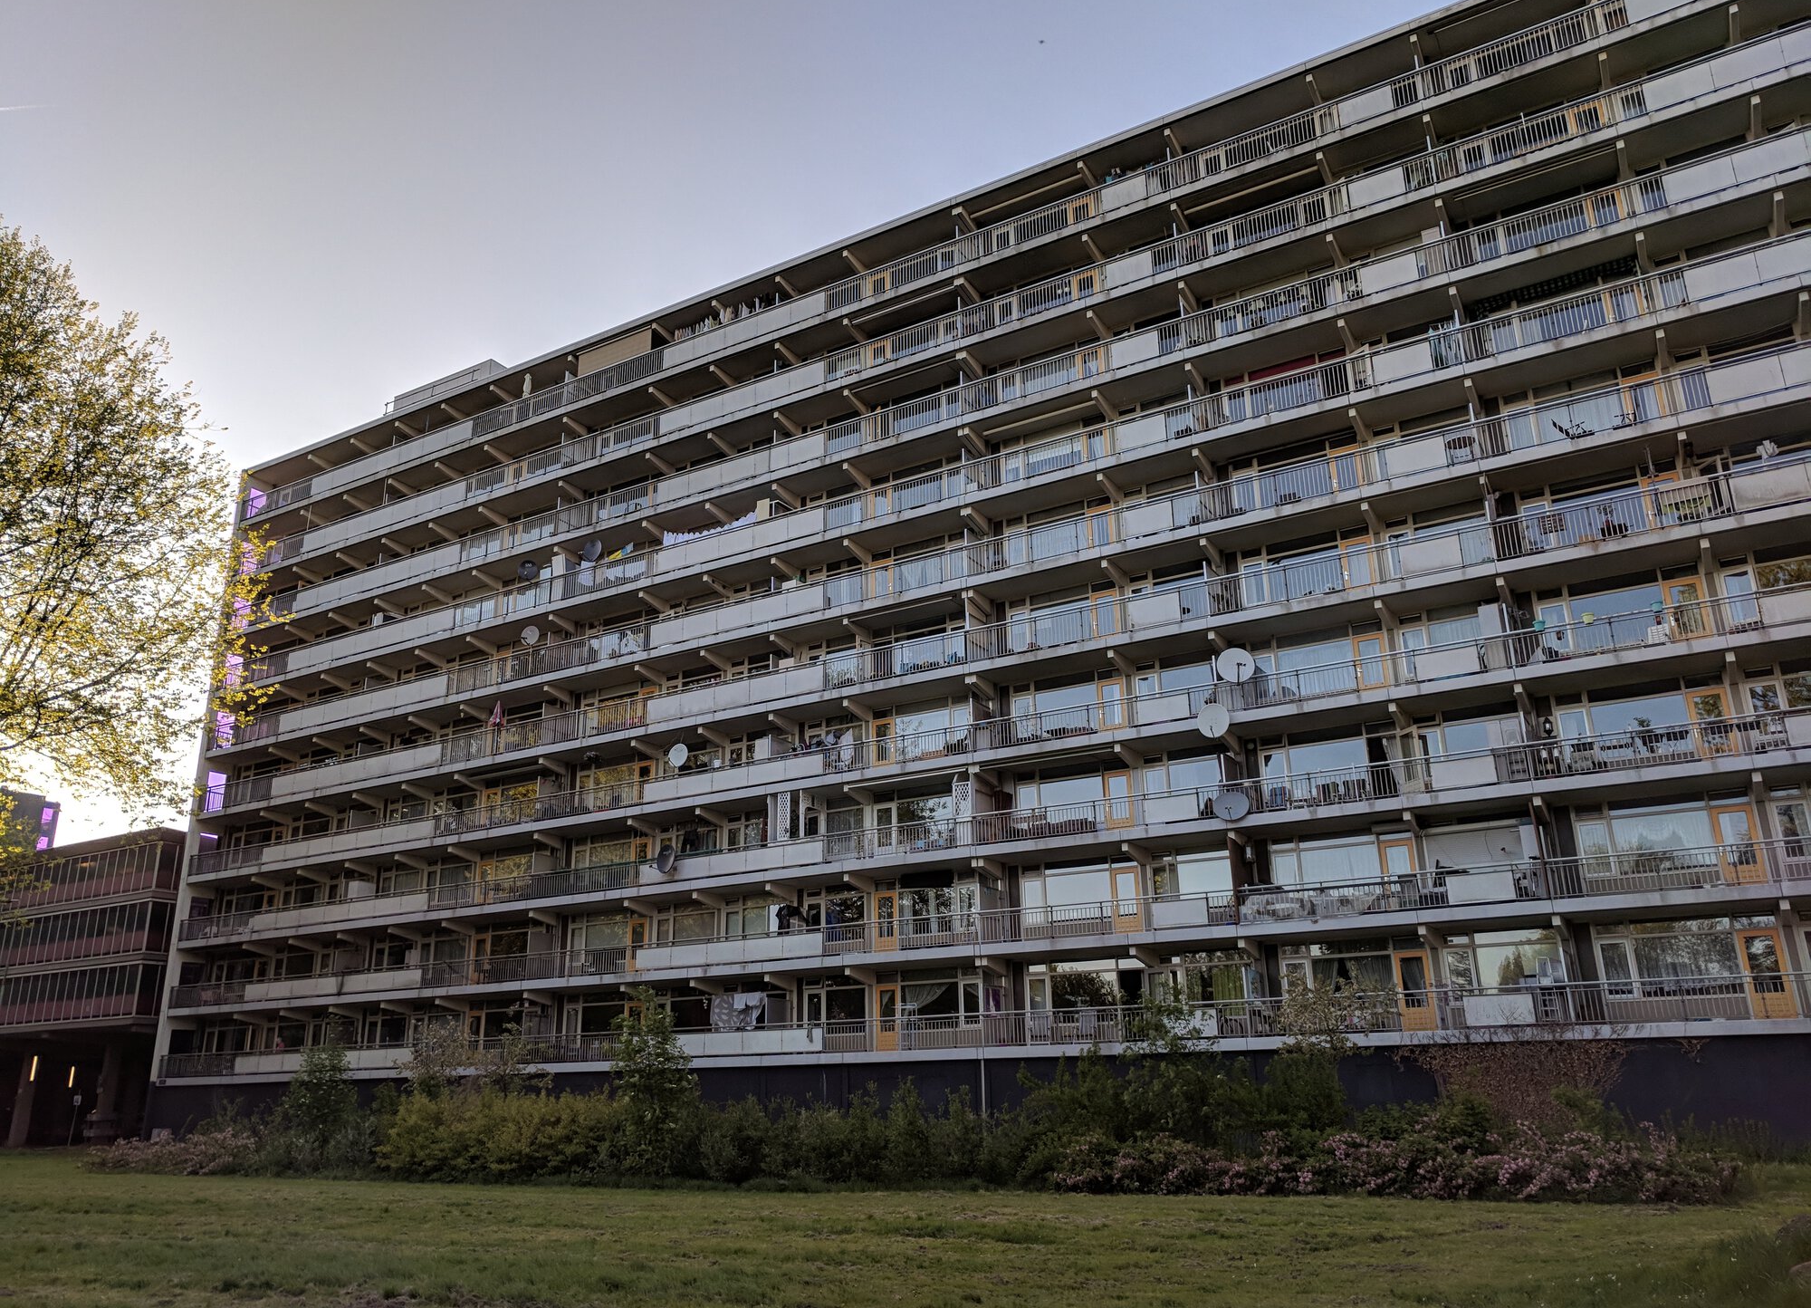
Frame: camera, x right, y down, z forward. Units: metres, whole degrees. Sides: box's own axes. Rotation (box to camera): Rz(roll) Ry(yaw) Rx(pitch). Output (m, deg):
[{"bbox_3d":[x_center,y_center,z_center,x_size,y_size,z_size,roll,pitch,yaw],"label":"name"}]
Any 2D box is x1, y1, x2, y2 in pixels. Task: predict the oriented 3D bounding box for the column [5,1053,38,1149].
[{"bbox_3d":[-45.019,22.745,69.616,0.640,4.750,0.640,-11,-21,29],"label":"column"}]

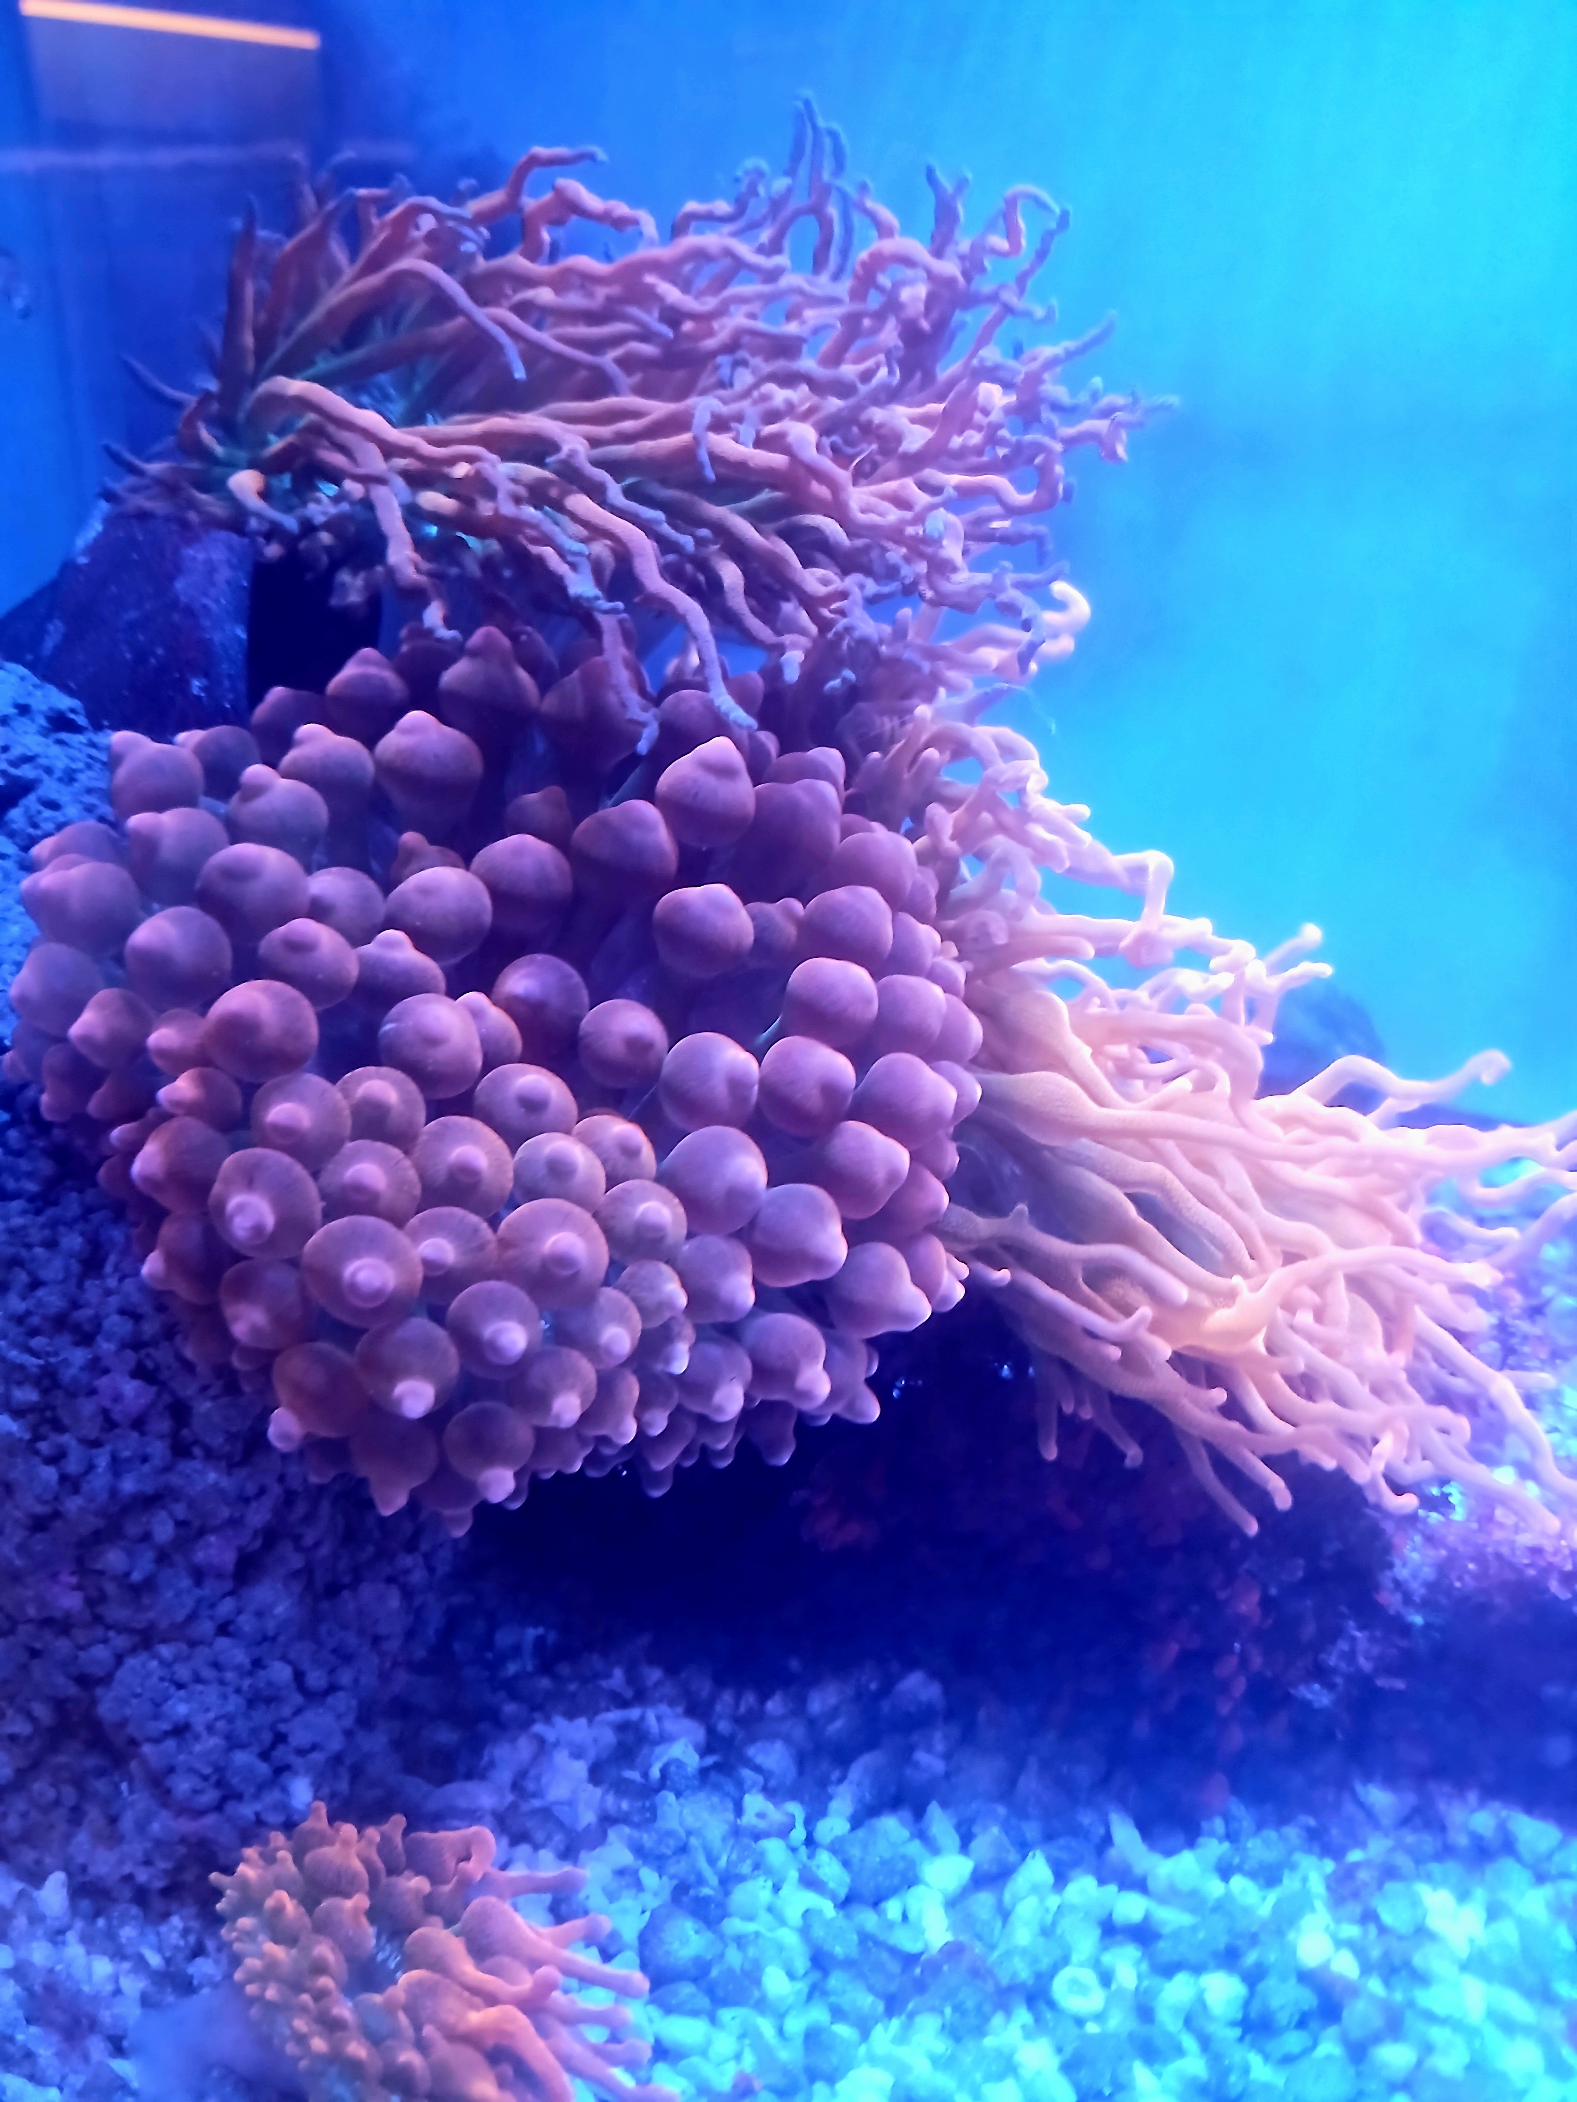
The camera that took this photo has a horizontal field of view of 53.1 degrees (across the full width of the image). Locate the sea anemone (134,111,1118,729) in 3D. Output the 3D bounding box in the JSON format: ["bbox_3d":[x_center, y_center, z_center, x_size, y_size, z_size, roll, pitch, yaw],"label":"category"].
[{"bbox_3d":[-0.042,-0.169,0.430,0.250,0.140,0.170,0,8,0],"label":"sea anemone"}]

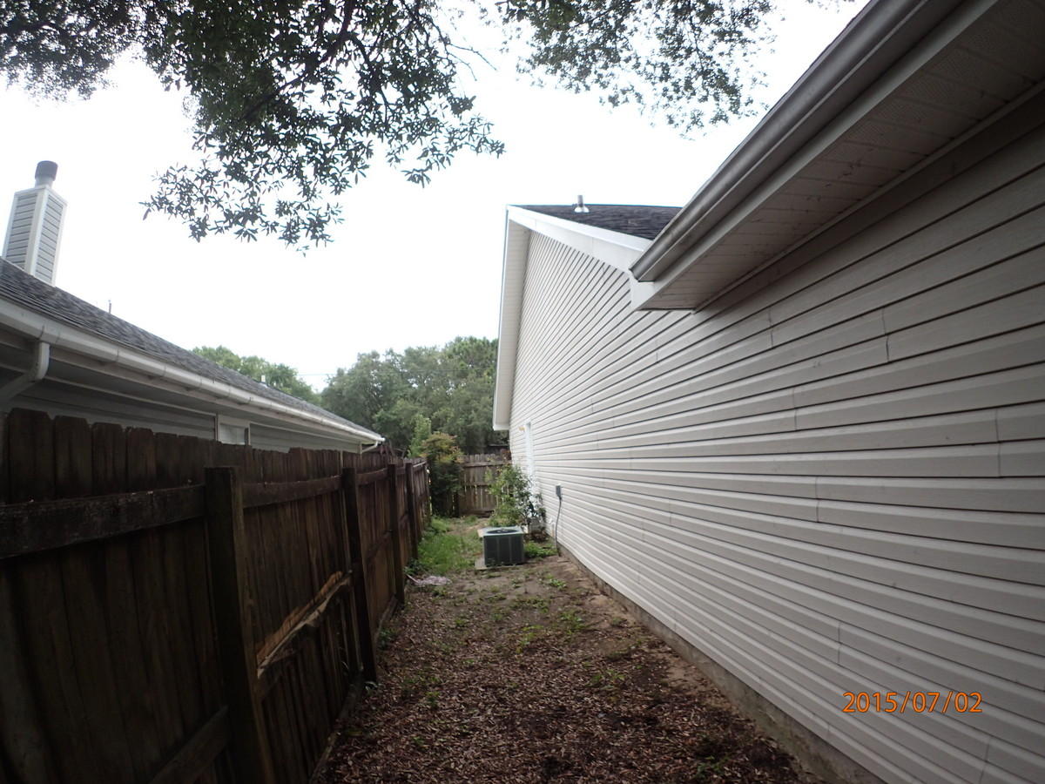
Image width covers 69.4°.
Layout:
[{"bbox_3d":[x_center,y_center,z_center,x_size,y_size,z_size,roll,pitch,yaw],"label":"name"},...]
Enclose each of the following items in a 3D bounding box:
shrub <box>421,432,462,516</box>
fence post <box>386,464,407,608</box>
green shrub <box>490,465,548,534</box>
[{"bbox_3d":[-2.343,2.361,21.800,1.150,2.350,1.180,-3,-5,-5],"label":"shrub"},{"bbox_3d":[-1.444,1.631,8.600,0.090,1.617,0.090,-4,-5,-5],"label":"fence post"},{"bbox_3d":[-0.123,2.277,16.200,1.120,1.480,1.120,-3,-5,-5],"label":"green shrub"}]

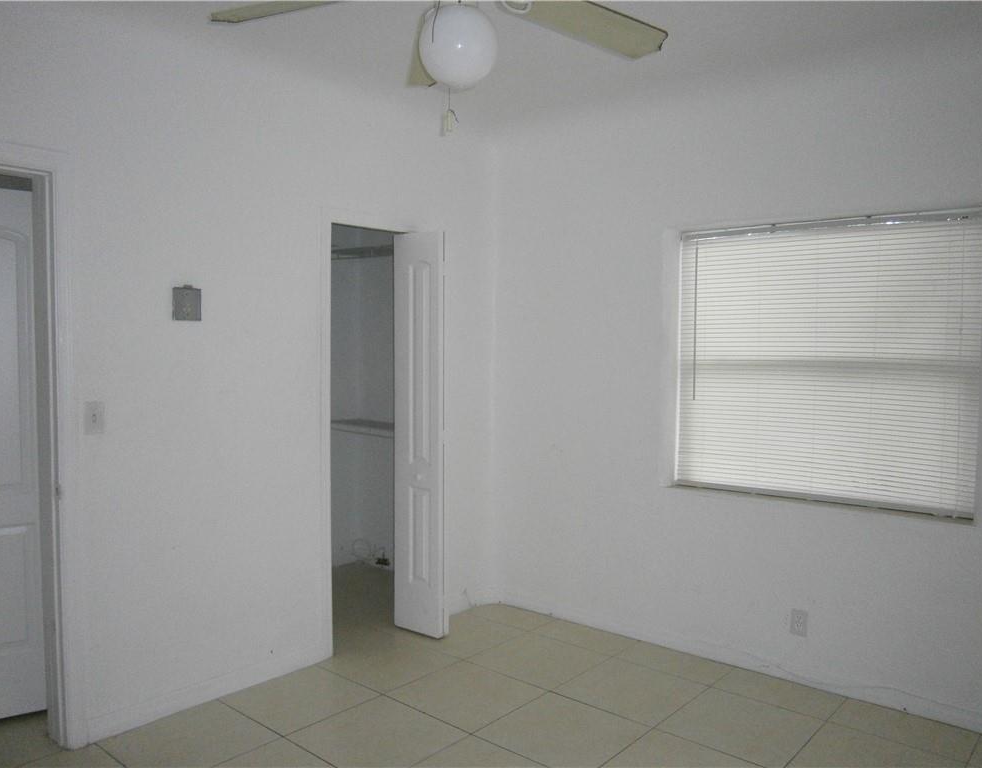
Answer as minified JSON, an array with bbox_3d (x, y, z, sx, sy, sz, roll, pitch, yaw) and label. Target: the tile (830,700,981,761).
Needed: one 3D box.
[{"bbox_3d":[1.591,1.336,2.973,0.495,0.010,0.249,3,3,41],"label":"tile"}]

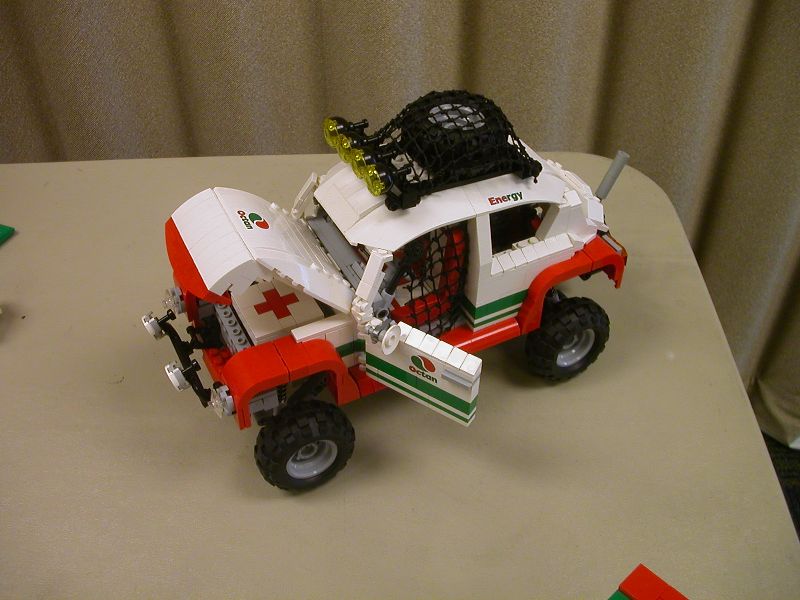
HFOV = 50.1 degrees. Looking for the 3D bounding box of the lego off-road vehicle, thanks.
[{"bbox_3d":[0.012,-0.015,0.496,0.303,0.175,0.179,-20,48,-21],"label":"lego off-road vehicle"}]

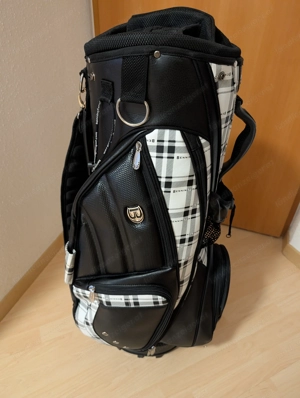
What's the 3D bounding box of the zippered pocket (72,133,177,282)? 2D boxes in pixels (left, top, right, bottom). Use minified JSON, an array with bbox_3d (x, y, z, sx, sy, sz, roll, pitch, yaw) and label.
[{"bbox_3d":[-0.058,0.023,0.525,0.215,0.325,0.080,1,37,0],"label":"zippered pocket"}]

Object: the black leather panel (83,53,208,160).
[{"bbox_3d":[-0.006,-0.128,0.444,0.210,0.215,0.075,7,38,9],"label":"black leather panel"}]

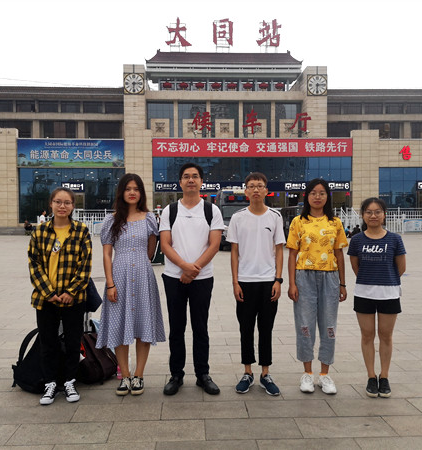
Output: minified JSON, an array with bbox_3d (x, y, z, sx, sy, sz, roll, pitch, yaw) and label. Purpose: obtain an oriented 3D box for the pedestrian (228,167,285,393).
[{"bbox_3d":[0.355,0.438,3.690,0.460,1.699,0.310,0,1,1],"label":"pedestrian"}]

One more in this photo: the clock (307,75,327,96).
[{"bbox_3d":[14.477,-18.942,63.500,2.750,2.850,0.350,-1,1,-3],"label":"clock"}]

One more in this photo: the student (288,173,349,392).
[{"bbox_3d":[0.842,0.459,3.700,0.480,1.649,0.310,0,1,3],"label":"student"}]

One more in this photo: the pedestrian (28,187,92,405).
[{"bbox_3d":[-1.145,0.507,3.560,0.480,1.597,0.320,0,1,-16],"label":"pedestrian"}]

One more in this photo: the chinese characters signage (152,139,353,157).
[{"bbox_3d":[4.345,-8.093,49.000,21.150,1.930,0.200,0,1,-2],"label":"chinese characters signage"}]

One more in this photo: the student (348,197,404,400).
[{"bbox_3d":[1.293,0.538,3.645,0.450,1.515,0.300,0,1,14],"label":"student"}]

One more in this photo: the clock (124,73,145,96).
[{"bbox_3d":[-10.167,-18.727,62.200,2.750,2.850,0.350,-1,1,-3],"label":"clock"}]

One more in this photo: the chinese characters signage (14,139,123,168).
[{"bbox_3d":[-12.882,-6.569,43.000,9.800,2.570,0.200,-1,1,-3],"label":"chinese characters signage"}]

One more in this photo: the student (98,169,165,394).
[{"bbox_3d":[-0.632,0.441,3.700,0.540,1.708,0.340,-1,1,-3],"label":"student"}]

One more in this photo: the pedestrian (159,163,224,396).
[{"bbox_3d":[-0.155,0.406,3.710,0.500,1.790,0.330,0,1,-2],"label":"pedestrian"}]

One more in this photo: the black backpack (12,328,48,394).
[{"bbox_3d":[-1.400,1.080,3.790,0.300,0.460,0.300,0,1,21],"label":"black backpack"}]

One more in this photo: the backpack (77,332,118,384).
[{"bbox_3d":[-0.992,1.094,4.020,0.270,0.400,0.320,0,1,45],"label":"backpack"}]

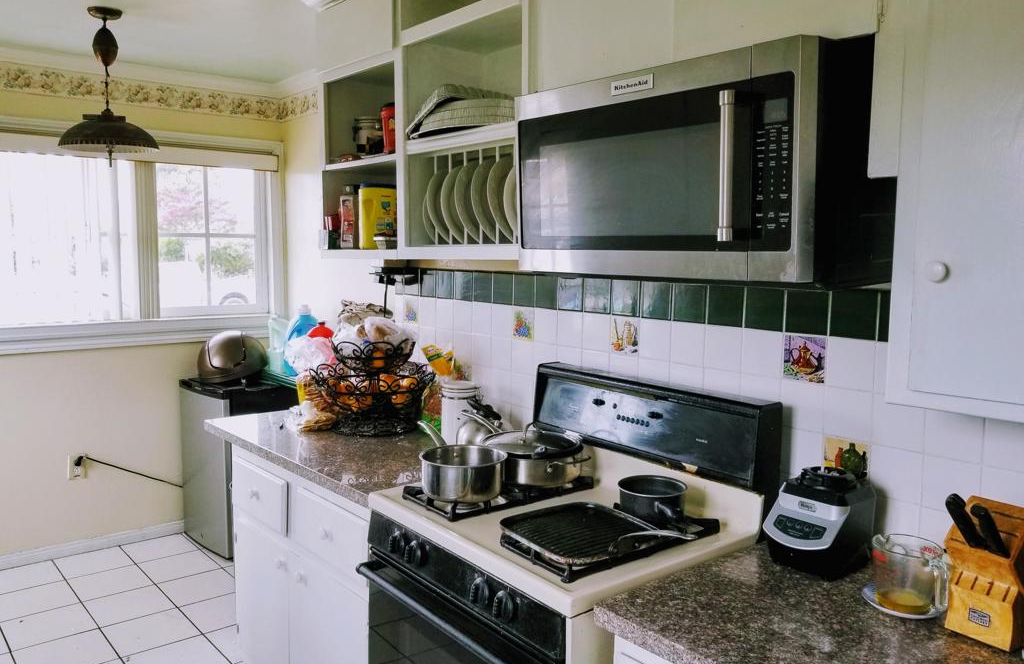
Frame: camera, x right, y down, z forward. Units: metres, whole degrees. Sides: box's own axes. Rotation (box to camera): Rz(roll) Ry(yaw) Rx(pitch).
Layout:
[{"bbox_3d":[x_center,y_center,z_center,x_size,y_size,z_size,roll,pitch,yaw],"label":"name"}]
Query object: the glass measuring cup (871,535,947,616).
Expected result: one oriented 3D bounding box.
[{"bbox_3d":[0.738,0.453,1.425,0.108,0.110,0.138,-4,8,-40],"label":"glass measuring cup"}]

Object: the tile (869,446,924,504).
[{"bbox_3d":[0.812,0.298,1.624,0.010,0.108,0.108,-3,7,-40],"label":"tile"}]

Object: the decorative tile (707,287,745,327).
[{"bbox_3d":[0.544,-0.065,1.953,0.010,0.105,0.108,-4,8,-40],"label":"decorative tile"}]

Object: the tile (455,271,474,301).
[{"bbox_3d":[-0.169,-0.163,2.757,0.010,0.108,0.108,-3,7,-40],"label":"tile"}]

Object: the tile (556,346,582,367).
[{"bbox_3d":[0.179,0.103,2.362,0.010,0.108,0.108,-3,7,-40],"label":"tile"}]

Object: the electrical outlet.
[{"bbox_3d":[-2.186,0.681,3.872,0.073,0.117,0.008,-3,7,-40],"label":"electrical outlet"}]

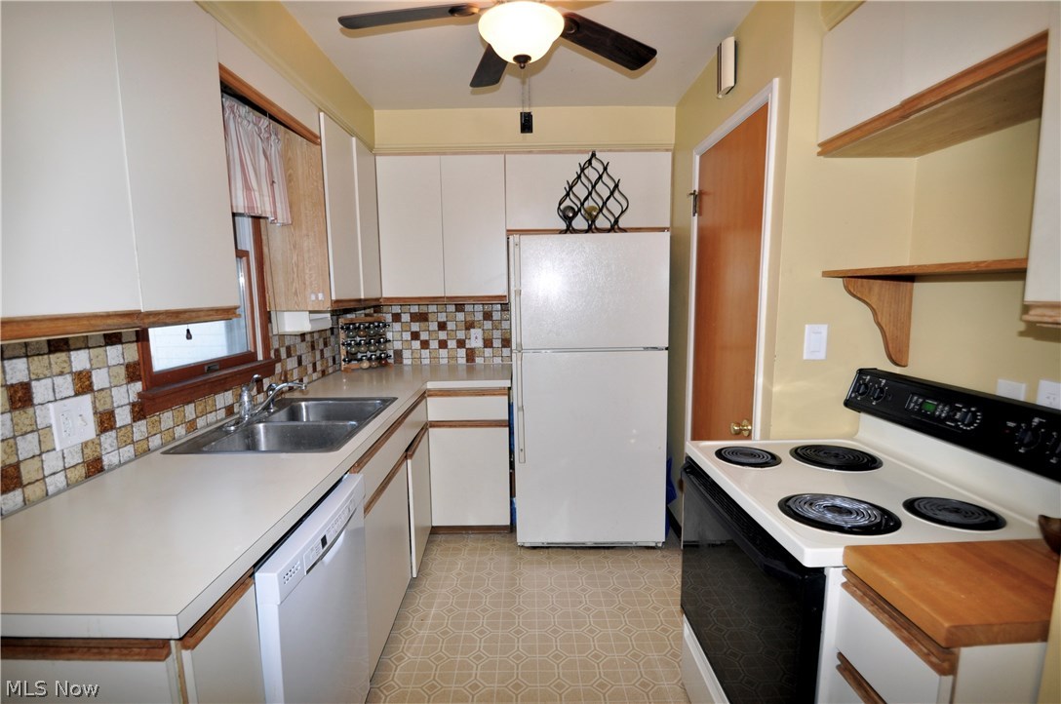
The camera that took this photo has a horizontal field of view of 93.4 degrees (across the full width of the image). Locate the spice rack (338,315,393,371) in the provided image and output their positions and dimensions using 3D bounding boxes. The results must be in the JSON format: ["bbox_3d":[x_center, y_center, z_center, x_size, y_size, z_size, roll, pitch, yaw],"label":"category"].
[{"bbox_3d":[-1.080,-0.054,3.308,0.300,0.345,0.095,-5,8,-32],"label":"spice rack"}]

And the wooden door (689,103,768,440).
[{"bbox_3d":[0.856,0.108,2.208,0.040,2.055,0.700,-1,7,-1],"label":"wooden door"}]

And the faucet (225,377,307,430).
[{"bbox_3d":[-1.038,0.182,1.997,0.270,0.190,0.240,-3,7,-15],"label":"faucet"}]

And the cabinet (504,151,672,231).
[{"bbox_3d":[0.353,-0.989,3.090,1.010,0.450,0.030,-1,7,0],"label":"cabinet"}]

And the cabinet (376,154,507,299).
[{"bbox_3d":[-0.542,-0.778,3.252,0.785,0.885,0.310,-1,7,0],"label":"cabinet"}]

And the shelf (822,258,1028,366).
[{"bbox_3d":[1.130,-0.070,1.332,0.294,0.317,0.730,-1,7,-1],"label":"shelf"}]

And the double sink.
[{"bbox_3d":[-0.910,0.357,2.015,0.550,0.180,0.840,-1,7,-1],"label":"double sink"}]

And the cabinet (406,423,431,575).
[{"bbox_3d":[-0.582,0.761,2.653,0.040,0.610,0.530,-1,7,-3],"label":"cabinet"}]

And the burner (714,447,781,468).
[{"bbox_3d":[0.662,0.322,1.530,0.195,0.025,0.195,-1,7,-1],"label":"burner"}]

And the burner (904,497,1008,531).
[{"bbox_3d":[1.020,0.387,1.207,0.190,0.025,0.190,-1,7,0],"label":"burner"}]

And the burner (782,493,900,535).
[{"bbox_3d":[0.696,0.368,1.139,0.235,0.025,0.235,-1,7,-1],"label":"burner"}]

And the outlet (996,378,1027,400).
[{"bbox_3d":[1.276,0.136,1.329,0.008,0.115,0.071,-1,7,-1],"label":"outlet"}]

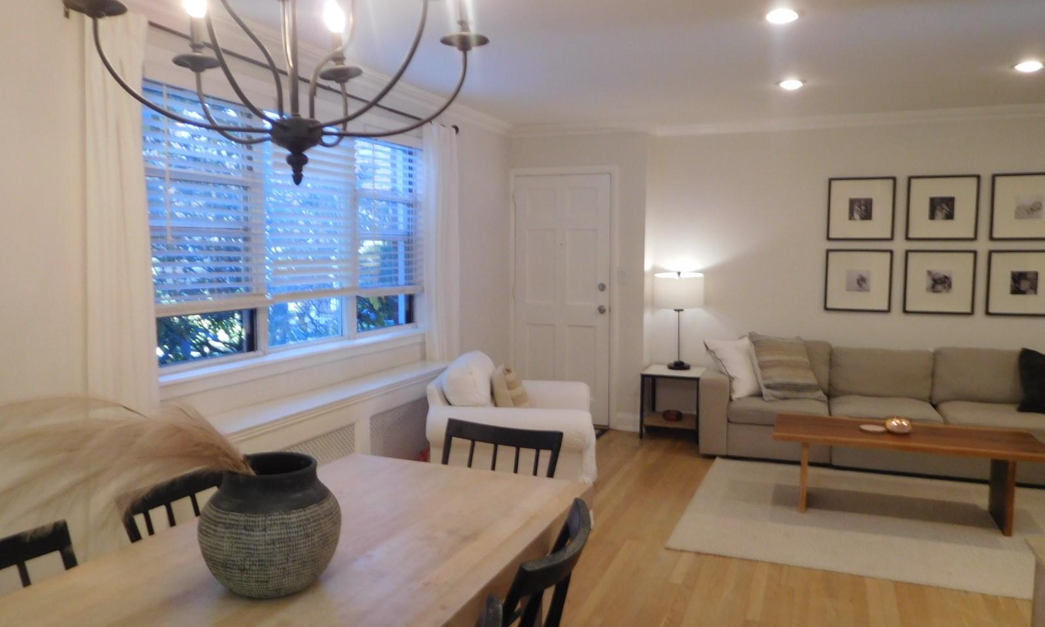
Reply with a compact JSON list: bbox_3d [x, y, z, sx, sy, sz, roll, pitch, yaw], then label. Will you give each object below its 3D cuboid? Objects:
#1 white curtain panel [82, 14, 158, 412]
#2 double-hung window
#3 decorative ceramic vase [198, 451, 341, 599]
[{"bbox_3d":[-1.465,-0.287,2.771,0.110,1.590,0.260,2,5,23],"label":"white curtain panel"},{"bbox_3d":[-1.086,-0.414,3.950,0.120,1.150,2.160,2,5,23],"label":"double-hung window"},{"bbox_3d":[-0.509,0.424,1.533,0.275,0.250,0.275,0,5,0],"label":"decorative ceramic vase"}]

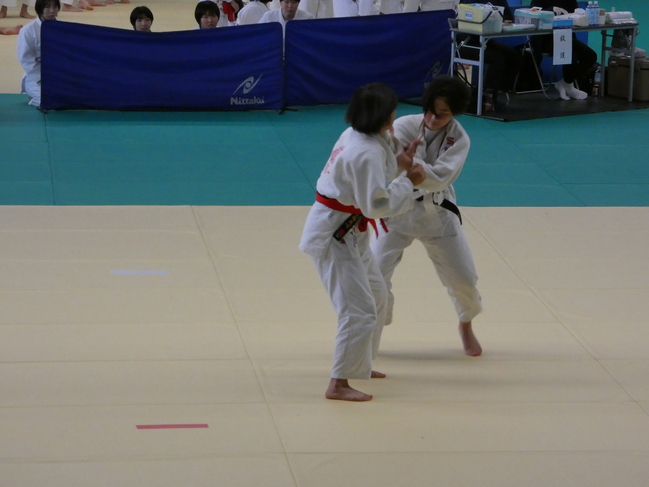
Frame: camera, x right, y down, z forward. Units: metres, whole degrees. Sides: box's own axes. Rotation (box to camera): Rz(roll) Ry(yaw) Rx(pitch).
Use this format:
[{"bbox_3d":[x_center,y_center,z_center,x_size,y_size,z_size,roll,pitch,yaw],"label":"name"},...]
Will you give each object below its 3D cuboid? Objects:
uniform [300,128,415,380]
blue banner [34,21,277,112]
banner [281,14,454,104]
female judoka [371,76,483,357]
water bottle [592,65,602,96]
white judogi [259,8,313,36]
[{"bbox_3d":[0.164,0.014,13.380,0.580,1.230,0.500,-3,12,-22],"label":"uniform"},{"bbox_3d":[-1.349,-1.488,22.683,2.020,0.760,0.100,0,11,-8],"label":"blue banner"},{"bbox_3d":[0.425,-1.627,23.636,1.950,0.760,0.100,-7,14,-38],"label":"banner"},{"bbox_3d":[0.524,-0.151,14.021,0.600,1.480,0.580,5,12,20],"label":"female judoka"},{"bbox_3d":[2.449,-1.442,24.226,0.070,0.260,0.070,1,11,0],"label":"water bottle"},{"bbox_3d":[-0.336,-1.687,23.880,0.560,0.720,0.550,1,11,-3],"label":"white judogi"}]

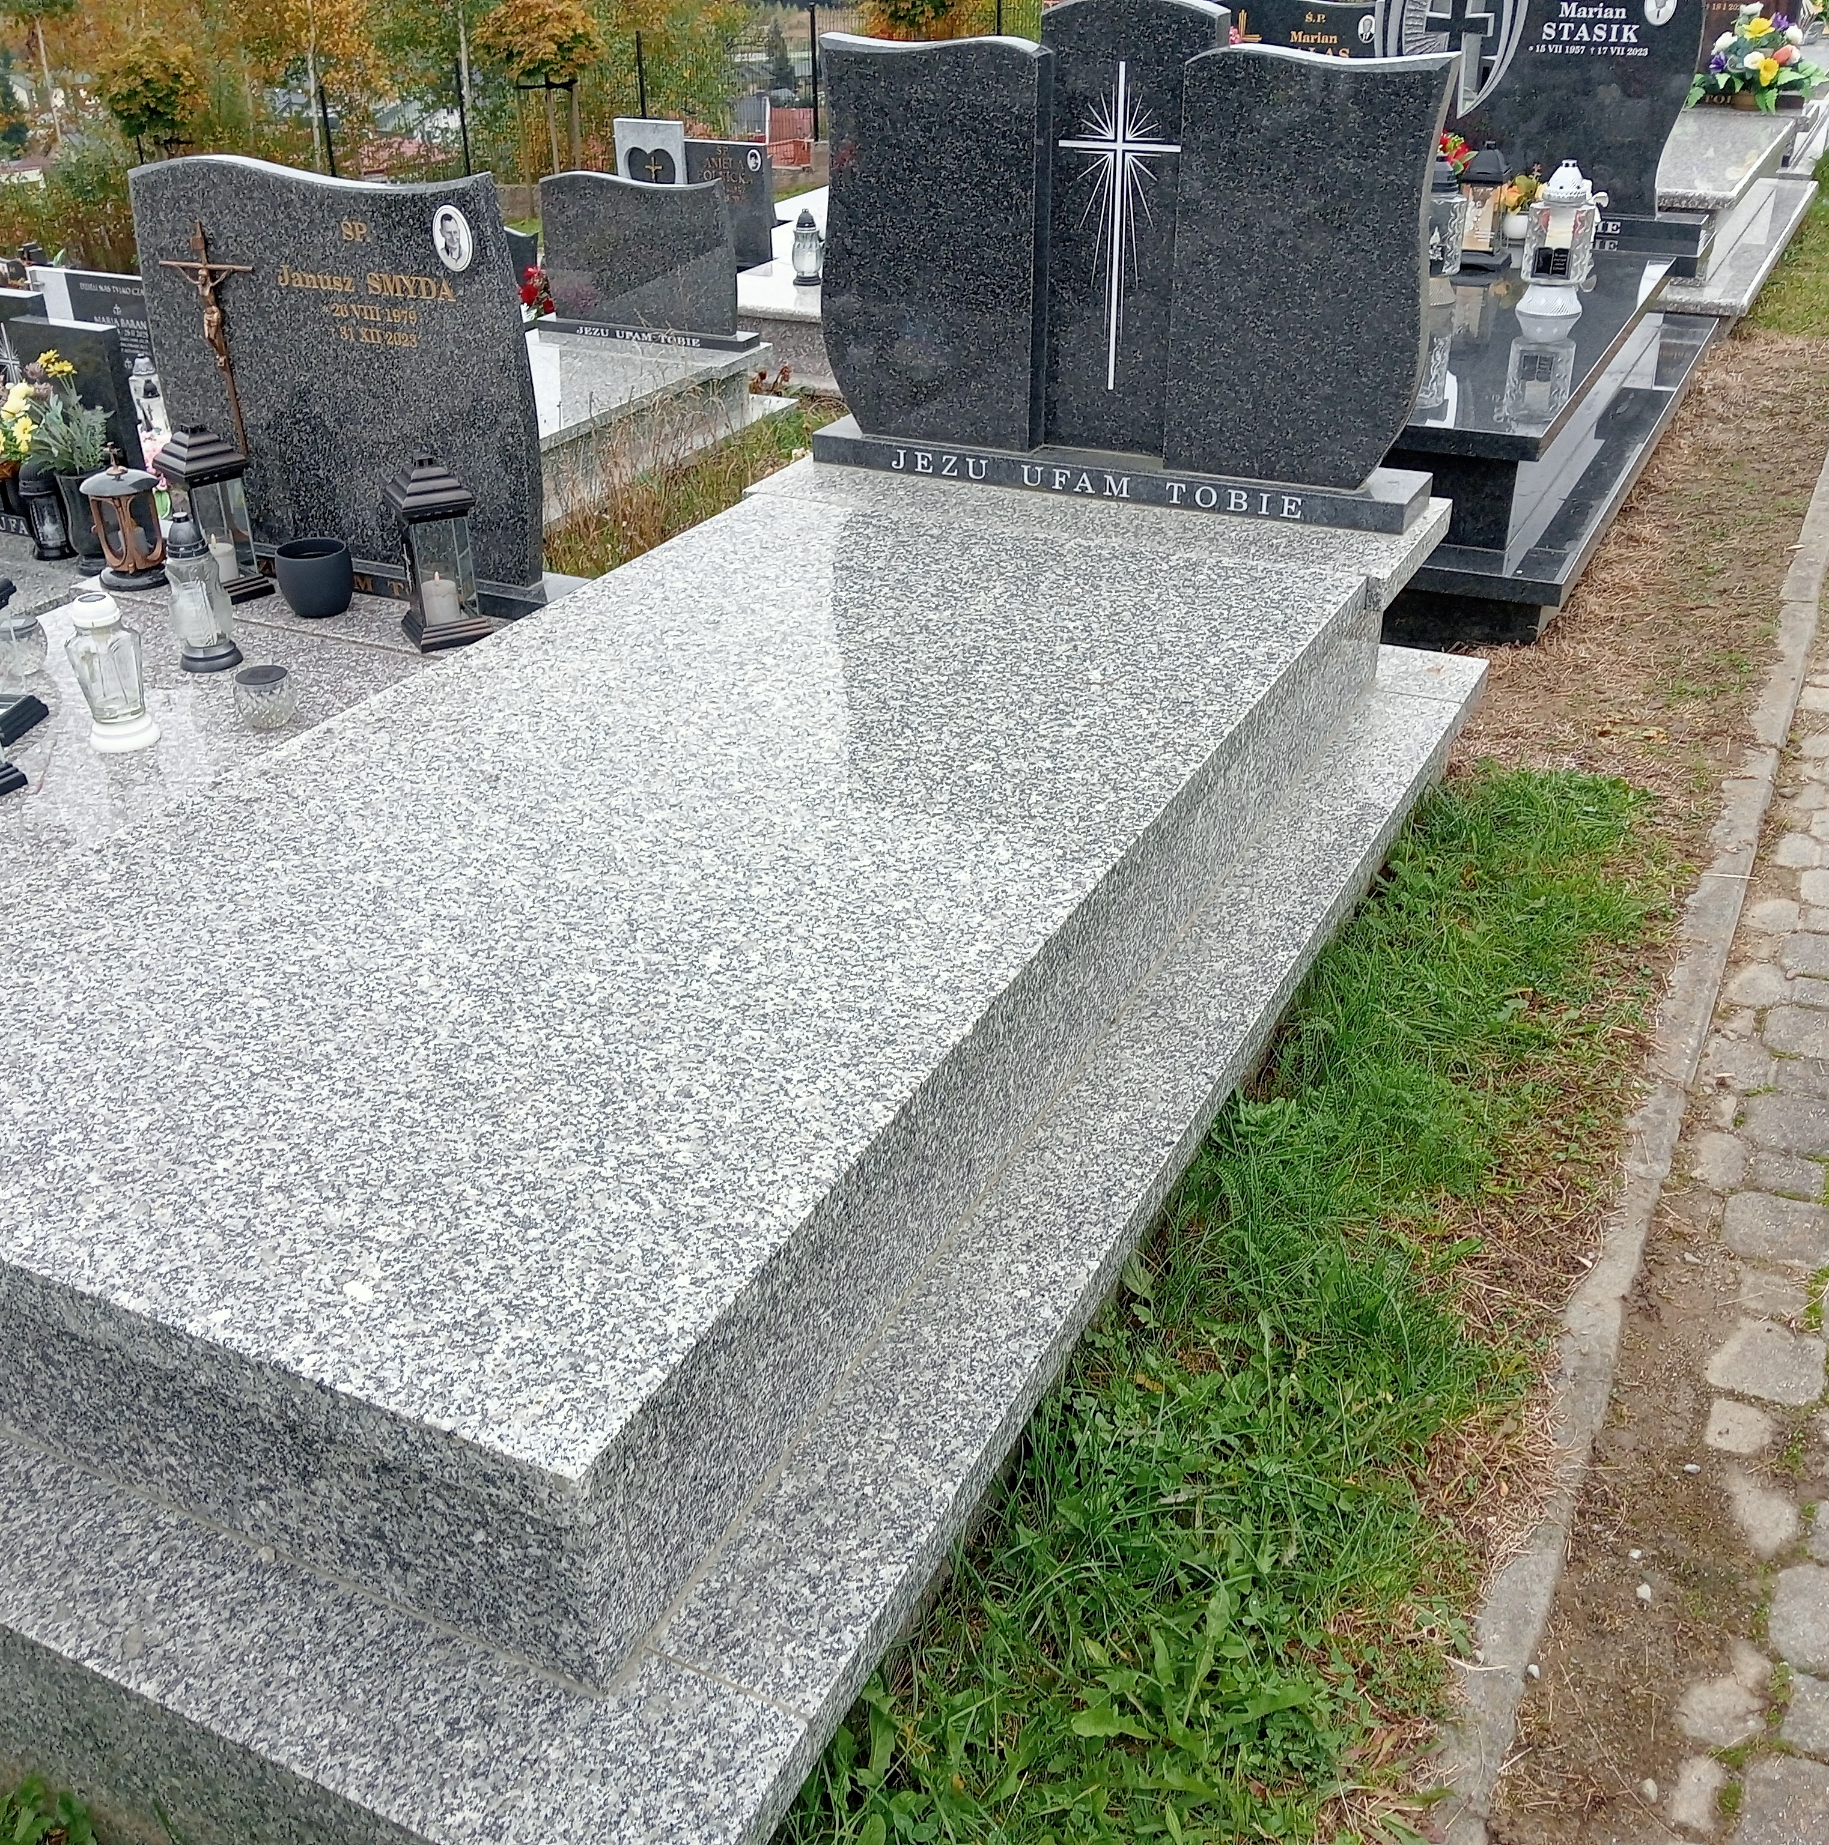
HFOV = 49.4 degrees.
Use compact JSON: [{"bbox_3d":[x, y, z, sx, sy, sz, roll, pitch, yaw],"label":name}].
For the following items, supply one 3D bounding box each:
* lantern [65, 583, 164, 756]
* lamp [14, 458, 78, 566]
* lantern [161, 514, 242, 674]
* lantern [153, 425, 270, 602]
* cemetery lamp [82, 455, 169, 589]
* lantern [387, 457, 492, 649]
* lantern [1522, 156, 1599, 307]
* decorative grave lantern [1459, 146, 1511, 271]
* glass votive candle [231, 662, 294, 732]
[{"bbox_3d":[-1.089,-0.343,2.692,0.099,0.204,0.099,13,32,23],"label":"lantern"},{"bbox_3d":[-1.822,-0.868,4.157,0.086,0.200,0.086,13,32,23],"label":"lamp"},{"bbox_3d":[-1.304,-0.612,3.615,0.115,0.275,0.115,13,32,23],"label":"lantern"},{"bbox_3d":[-1.133,-0.670,3.208,0.122,0.269,0.122,-25,38,-36],"label":"lantern"},{"bbox_3d":[-1.296,-0.666,3.261,0.122,0.214,0.122,13,32,23],"label":"cemetery lamp"},{"bbox_3d":[-0.730,-0.572,3.022,0.122,0.270,0.122,-18,34,-27],"label":"lantern"},{"bbox_3d":[1.334,-1.416,4.102,0.145,0.297,0.145,13,32,23],"label":"lantern"},{"bbox_3d":[1.298,-1.643,4.538,0.155,0.263,0.155,18,35,30],"label":"decorative grave lantern"},{"bbox_3d":[-0.901,-0.311,2.767,0.083,0.071,0.083,-1,29,0],"label":"glass votive candle"}]

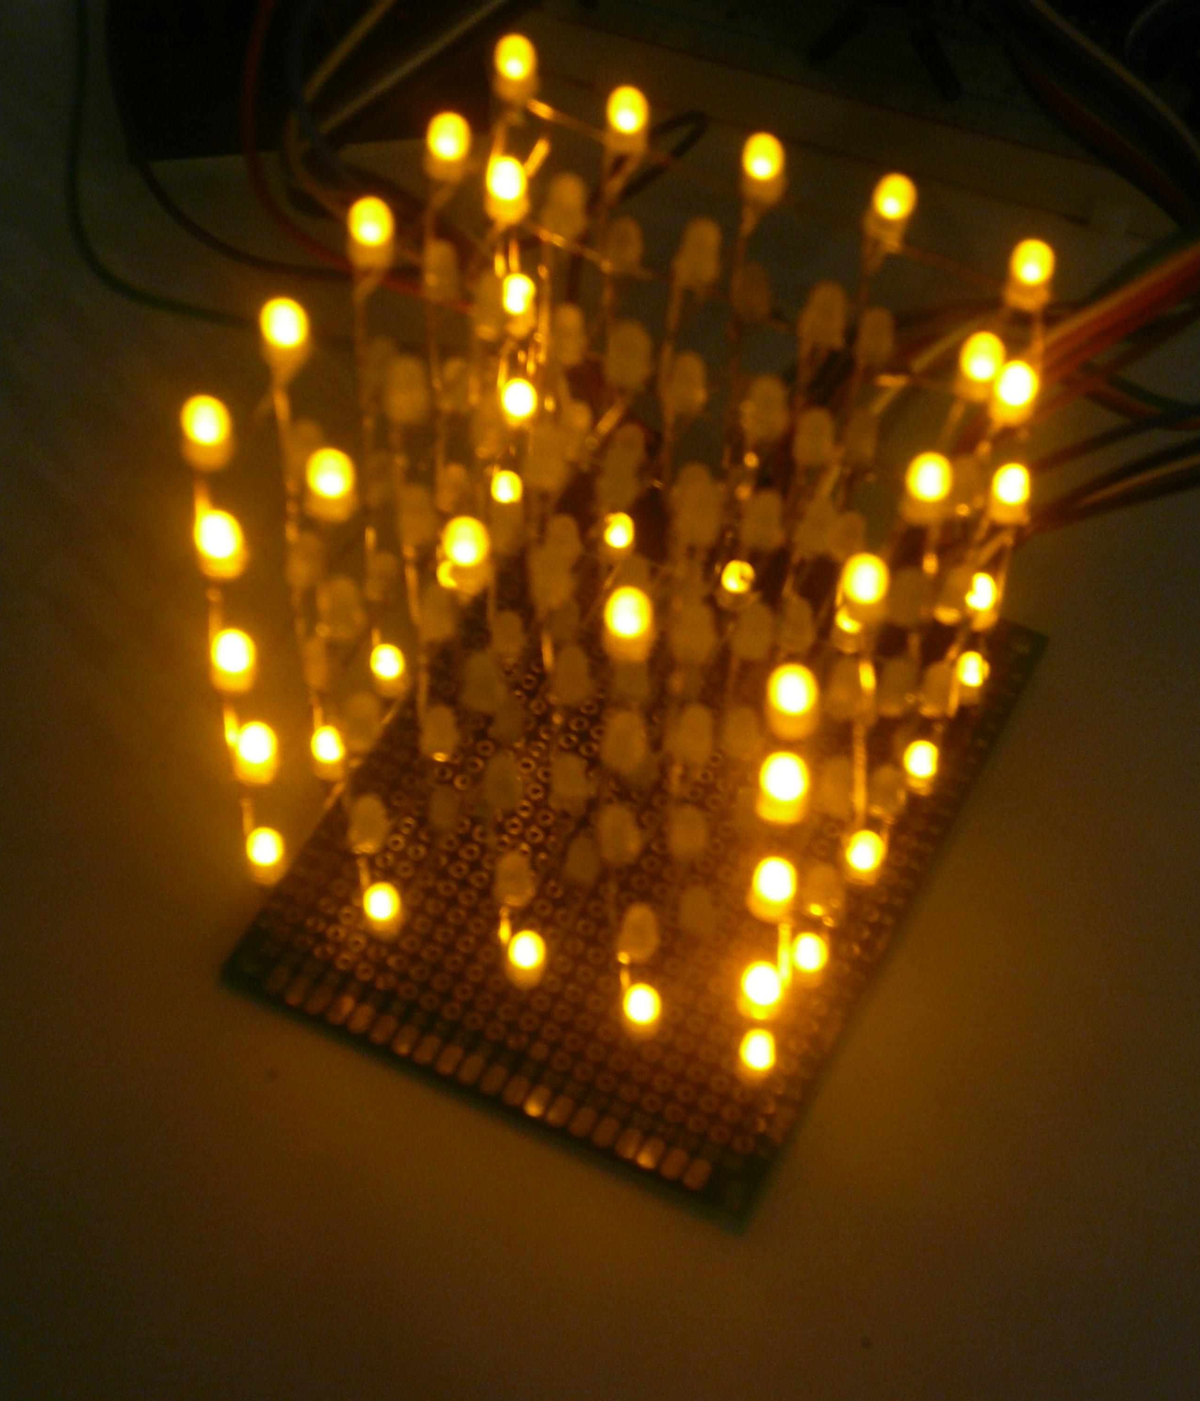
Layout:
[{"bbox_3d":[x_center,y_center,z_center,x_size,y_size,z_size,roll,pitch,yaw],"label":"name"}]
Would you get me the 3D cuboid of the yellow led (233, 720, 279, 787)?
[{"bbox_3d":[-0.033,0.005,0.285,0.004,0.005,0.004,0,54,0],"label":"yellow led"}]

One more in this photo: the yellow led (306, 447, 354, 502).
[{"bbox_3d":[-0.022,-0.018,0.245,0.004,0.005,0.004,0,55,0],"label":"yellow led"}]

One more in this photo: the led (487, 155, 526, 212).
[{"bbox_3d":[-0.009,-0.050,0.288,0.004,0.005,0.004,0,55,0],"label":"led"}]

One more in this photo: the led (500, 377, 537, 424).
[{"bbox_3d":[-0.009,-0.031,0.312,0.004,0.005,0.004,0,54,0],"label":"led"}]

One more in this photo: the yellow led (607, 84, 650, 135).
[{"bbox_3d":[0.003,-0.053,0.271,0.004,0.005,0.004,0,55,0],"label":"yellow led"}]

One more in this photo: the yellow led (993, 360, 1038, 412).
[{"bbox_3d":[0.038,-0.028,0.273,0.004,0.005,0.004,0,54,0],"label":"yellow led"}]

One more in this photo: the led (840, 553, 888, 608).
[{"bbox_3d":[0.022,-0.009,0.241,0.004,0.005,0.004,0,55,0],"label":"led"}]

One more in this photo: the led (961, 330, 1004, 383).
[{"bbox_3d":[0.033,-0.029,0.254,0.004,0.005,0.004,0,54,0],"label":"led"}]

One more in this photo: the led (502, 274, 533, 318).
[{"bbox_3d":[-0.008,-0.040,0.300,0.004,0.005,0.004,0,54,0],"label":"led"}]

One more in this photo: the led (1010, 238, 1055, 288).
[{"bbox_3d":[0.038,-0.038,0.261,0.004,0.005,0.004,0,55,0],"label":"led"}]

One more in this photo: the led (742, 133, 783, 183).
[{"bbox_3d":[0.015,-0.048,0.268,0.004,0.005,0.004,0,55,0],"label":"led"}]

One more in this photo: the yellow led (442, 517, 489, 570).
[{"bbox_3d":[-0.011,-0.012,0.242,0.004,0.005,0.004,0,54,0],"label":"yellow led"}]

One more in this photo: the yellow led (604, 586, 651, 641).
[{"bbox_3d":[0.002,-0.006,0.238,0.004,0.005,0.004,0,55,0],"label":"yellow led"}]

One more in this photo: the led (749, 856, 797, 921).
[{"bbox_3d":[0.015,0.016,0.258,0.004,0.005,0.004,0,54,0],"label":"led"}]

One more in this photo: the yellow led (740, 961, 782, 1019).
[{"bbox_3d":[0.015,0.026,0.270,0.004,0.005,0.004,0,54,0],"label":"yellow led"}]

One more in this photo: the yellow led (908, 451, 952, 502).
[{"bbox_3d":[0.027,-0.018,0.247,0.004,0.005,0.004,0,55,0],"label":"yellow led"}]

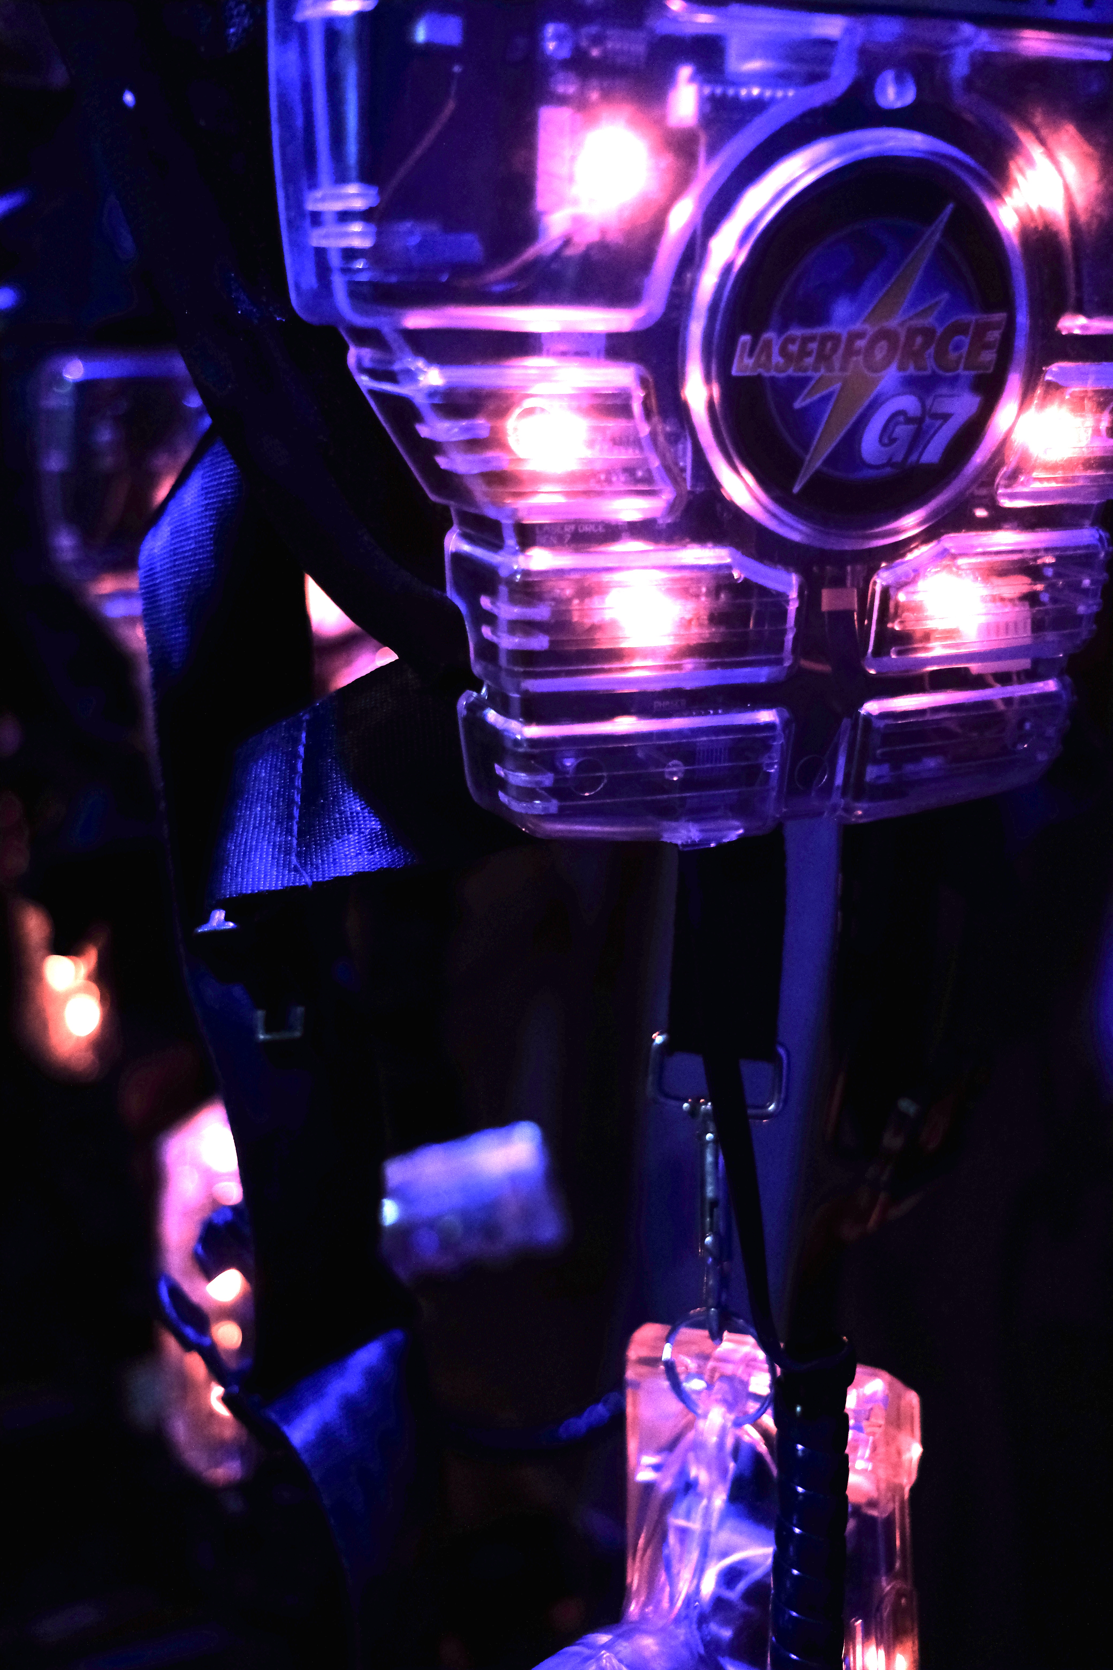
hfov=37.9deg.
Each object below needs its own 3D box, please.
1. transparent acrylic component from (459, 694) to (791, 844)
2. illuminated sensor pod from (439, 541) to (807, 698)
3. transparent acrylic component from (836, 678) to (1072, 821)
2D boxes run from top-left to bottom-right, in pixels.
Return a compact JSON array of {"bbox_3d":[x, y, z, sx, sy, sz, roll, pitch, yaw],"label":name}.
[{"bbox_3d":[0.014,-0.017,0.363,0.064,0.025,0.034,-5,18,-15],"label":"transparent acrylic component"},{"bbox_3d":[0.014,-0.050,0.351,0.067,0.029,0.035,-5,18,-15],"label":"illuminated sensor pod"},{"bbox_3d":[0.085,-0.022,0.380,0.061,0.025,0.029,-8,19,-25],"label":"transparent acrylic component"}]

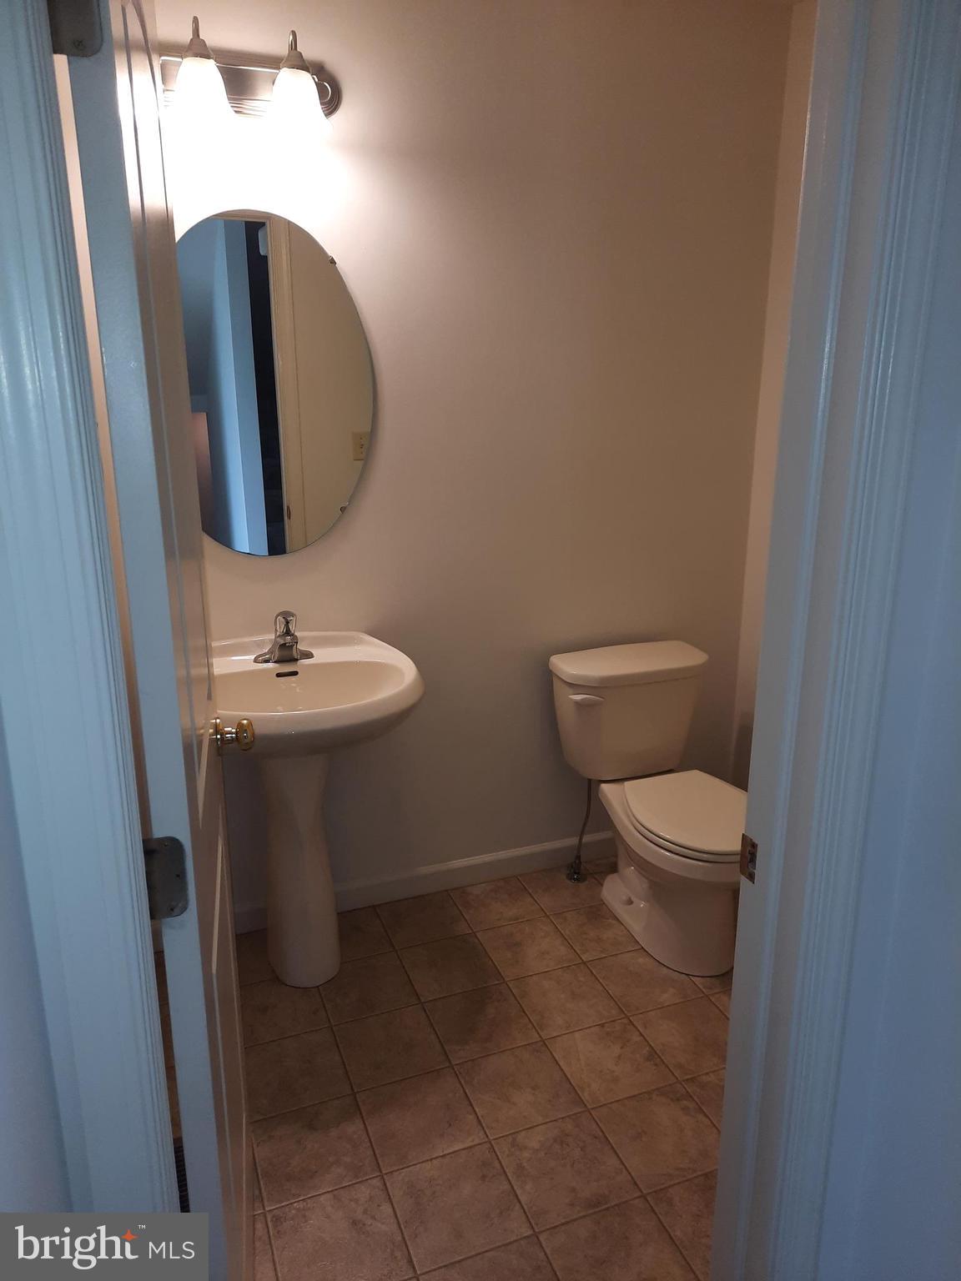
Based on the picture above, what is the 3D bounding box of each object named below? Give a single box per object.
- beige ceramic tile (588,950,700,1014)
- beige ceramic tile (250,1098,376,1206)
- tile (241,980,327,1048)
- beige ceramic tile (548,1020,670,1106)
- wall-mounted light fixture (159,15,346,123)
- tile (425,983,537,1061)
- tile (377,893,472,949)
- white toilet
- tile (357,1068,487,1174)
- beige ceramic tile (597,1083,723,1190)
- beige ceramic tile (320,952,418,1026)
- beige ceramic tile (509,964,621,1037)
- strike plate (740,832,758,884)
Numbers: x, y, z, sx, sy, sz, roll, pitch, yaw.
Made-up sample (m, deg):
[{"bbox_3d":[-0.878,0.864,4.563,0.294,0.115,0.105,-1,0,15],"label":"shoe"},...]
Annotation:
[{"bbox_3d":[0.433,0.896,2.440,0.227,0.010,0.227,-6,18,-20],"label":"beige ceramic tile"},{"bbox_3d":[-0.341,1.042,1.895,0.225,0.010,0.225,-6,18,-20],"label":"beige ceramic tile"},{"bbox_3d":[-0.507,0.918,2.303,0.225,0.010,0.225,-6,18,-20],"label":"tile"},{"bbox_3d":[0.298,0.970,2.133,0.225,0.010,0.225,-6,18,-20],"label":"beige ceramic tile"},{"bbox_3d":[-0.495,-1.188,1.953,0.450,0.185,0.180,-6,18,-20],"label":"wall-mounted light fixture"},{"bbox_3d":[0.002,0.932,2.257,0.225,0.010,0.225,-6,18,-20],"label":"tile"},{"bbox_3d":[-0.164,0.809,2.665,0.225,0.010,0.225,-6,18,-20],"label":"tile"},{"bbox_3d":[0.532,0.463,2.554,0.455,0.718,0.705,-6,18,-20],"label":"white toilet"},{"bbox_3d":[-0.129,1.028,1.993,0.227,0.010,0.227,-6,18,-20],"label":"tile"},{"bbox_3d":[0.381,1.032,1.929,0.225,0.010,0.225,-6,18,-20],"label":"beige ceramic tile"},{"bbox_3d":[-0.296,0.903,2.405,0.227,0.010,0.227,-6,18,-20],"label":"beige ceramic tile"},{"bbox_3d":[0.215,0.908,2.337,0.225,0.010,0.225,-6,18,-20],"label":"beige ceramic tile"},{"bbox_3d":[0.347,0.281,1.189,0.004,0.057,0.029,-6,18,-20],"label":"strike plate"}]

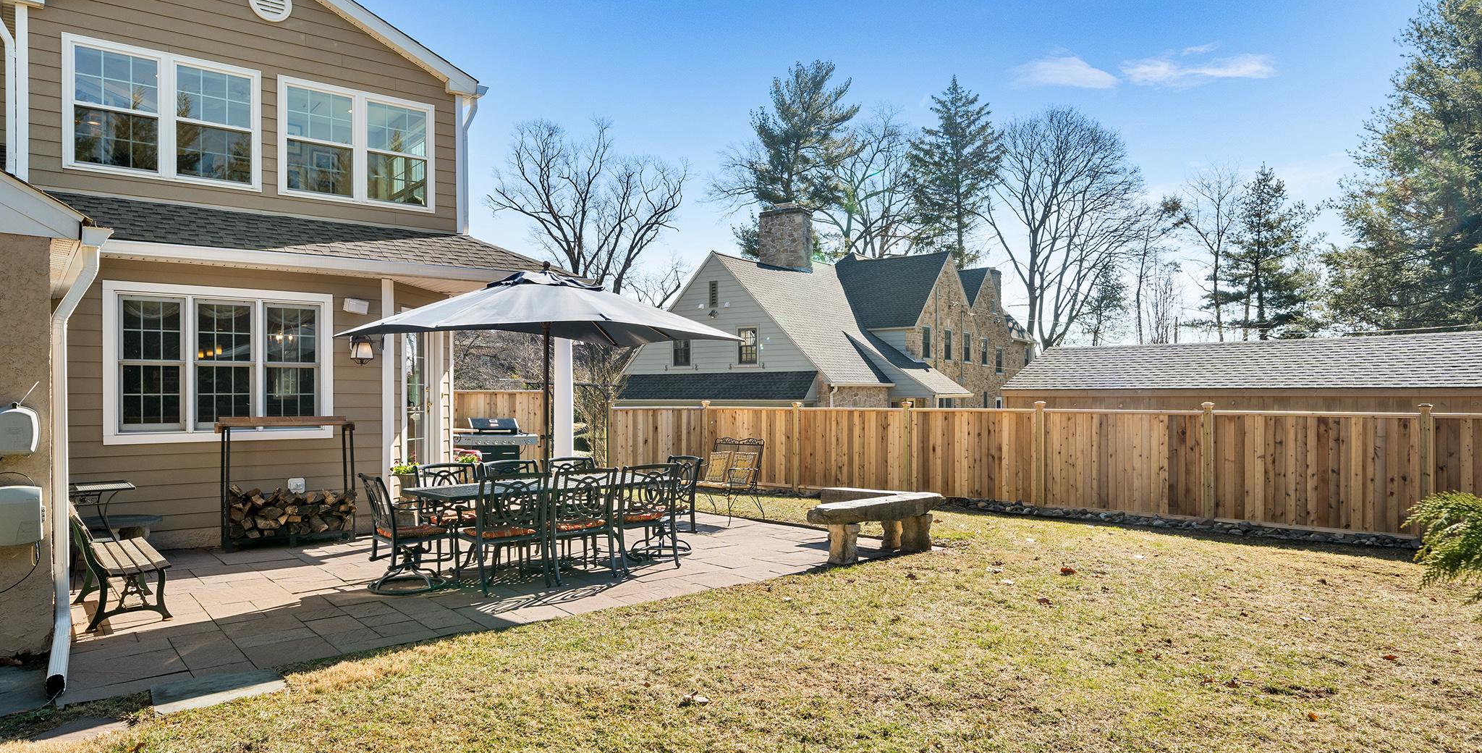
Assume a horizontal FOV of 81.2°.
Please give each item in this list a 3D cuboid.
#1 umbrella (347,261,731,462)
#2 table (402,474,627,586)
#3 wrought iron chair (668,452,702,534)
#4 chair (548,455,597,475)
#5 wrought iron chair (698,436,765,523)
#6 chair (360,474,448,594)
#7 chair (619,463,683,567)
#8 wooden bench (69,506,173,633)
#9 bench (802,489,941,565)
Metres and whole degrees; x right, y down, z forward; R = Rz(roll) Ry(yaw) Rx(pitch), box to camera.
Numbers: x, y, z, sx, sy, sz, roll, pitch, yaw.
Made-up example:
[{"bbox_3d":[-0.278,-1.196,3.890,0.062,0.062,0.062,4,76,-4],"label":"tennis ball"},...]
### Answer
[{"bbox_3d":[-1.827,0.375,8.016,3.030,2.740,1.920,1,-1,-39],"label":"umbrella"},{"bbox_3d":[-1.827,1.372,7.998,2.170,0.745,1.020,1,-1,-40],"label":"table"},{"bbox_3d":[-0.825,1.286,8.902,0.670,0.950,0.610,1,-1,-42],"label":"wrought iron chair"},{"bbox_3d":[-1.599,1.285,8.560,0.600,0.940,0.630,1,-1,-40],"label":"chair"},{"bbox_3d":[-0.248,1.311,10.828,0.950,0.970,0.760,-1,-1,37],"label":"wrought iron chair"},{"bbox_3d":[-2.755,1.255,7.184,0.670,0.950,0.610,1,-1,-42],"label":"chair"},{"bbox_3d":[-0.982,1.275,8.008,0.600,0.940,0.630,1,-1,-40],"label":"chair"},{"bbox_3d":[-4.569,1.314,6.288,0.600,0.800,1.380,1,-1,-42],"label":"wooden bench"},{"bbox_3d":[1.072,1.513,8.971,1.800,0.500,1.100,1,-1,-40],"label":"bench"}]

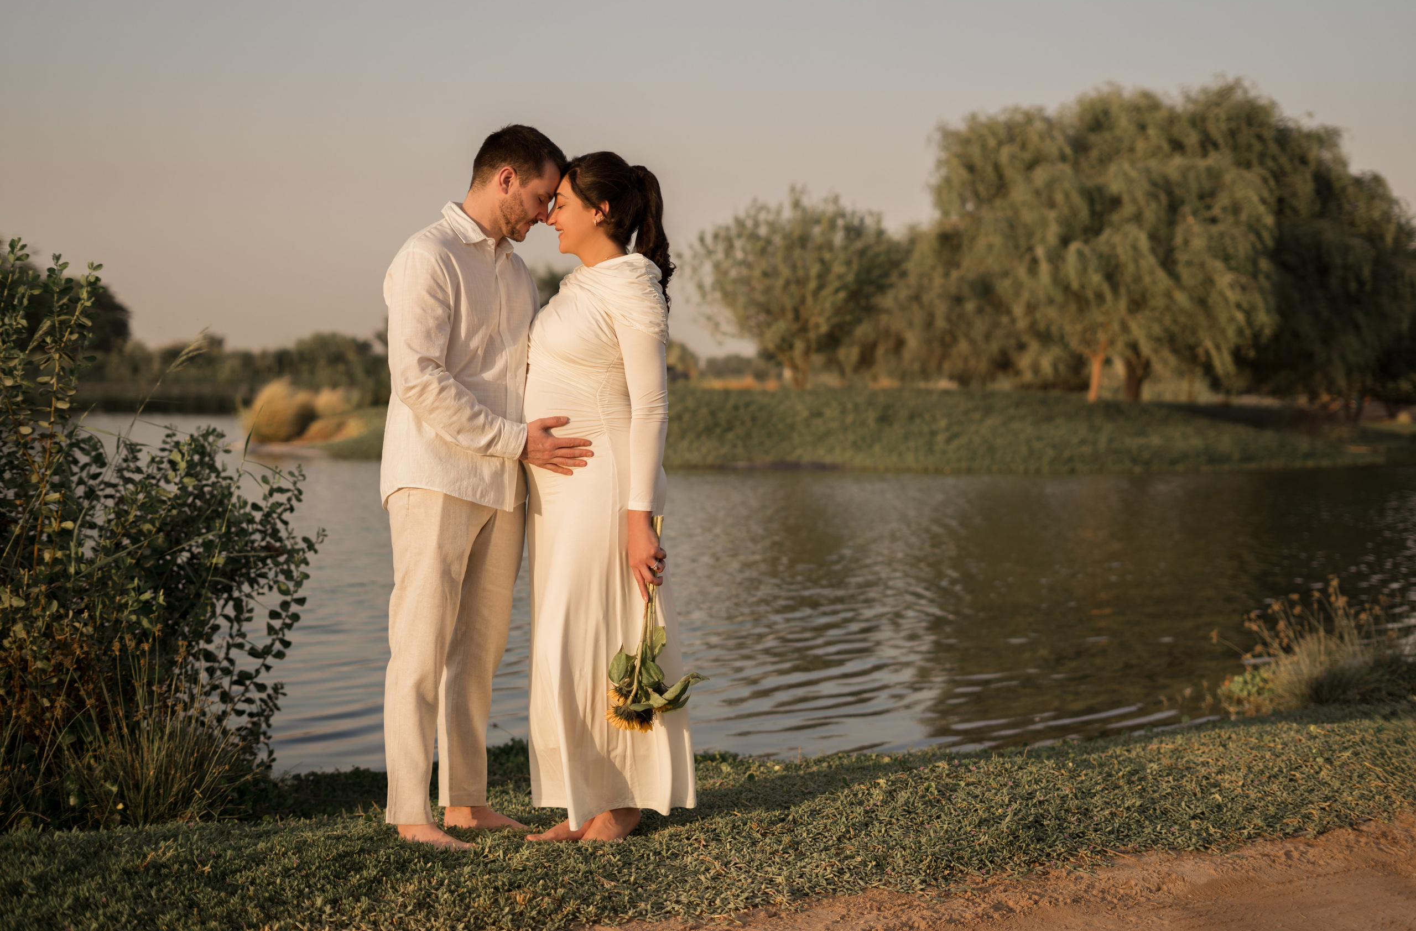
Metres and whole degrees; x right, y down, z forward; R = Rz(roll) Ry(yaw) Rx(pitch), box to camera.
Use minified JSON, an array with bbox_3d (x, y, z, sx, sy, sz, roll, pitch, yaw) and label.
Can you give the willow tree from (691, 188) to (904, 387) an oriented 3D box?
[{"bbox_3d":[1.856,-3.701,41.000,4.430,4.150,4.200,0,3,0],"label":"willow tree"}]

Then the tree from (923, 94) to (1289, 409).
[{"bbox_3d":[7.259,-4.060,36.000,6.400,5.750,6.100,0,3,0],"label":"tree"}]

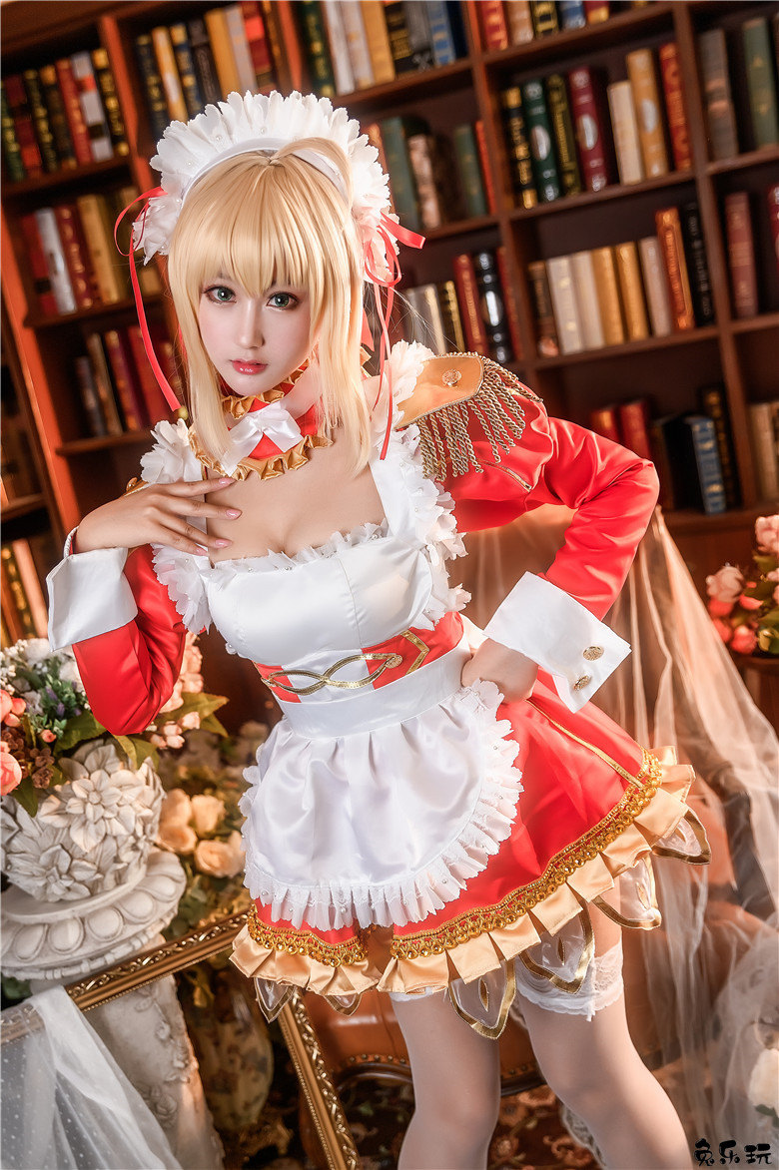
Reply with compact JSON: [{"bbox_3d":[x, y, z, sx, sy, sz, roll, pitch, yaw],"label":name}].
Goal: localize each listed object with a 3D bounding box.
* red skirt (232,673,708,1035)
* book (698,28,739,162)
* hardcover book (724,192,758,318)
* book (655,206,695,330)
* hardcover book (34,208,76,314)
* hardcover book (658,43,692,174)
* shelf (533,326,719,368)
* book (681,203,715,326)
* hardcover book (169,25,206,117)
[{"bbox_3d":[0.072,0.240,1.623,0.580,0.360,0.520,-6,16,24],"label":"red skirt"},{"bbox_3d":[0.655,-0.959,2.563,0.045,0.236,0.165,-6,16,19],"label":"book"},{"bbox_3d":[0.718,-0.674,2.637,0.042,0.237,0.165,-5,16,19],"label":"hardcover book"},{"bbox_3d":[0.598,-0.658,2.681,0.041,0.236,0.165,-7,15,20],"label":"book"},{"bbox_3d":[-0.796,-0.826,3.310,0.046,0.255,0.176,-7,12,23],"label":"hardcover book"},{"bbox_3d":[0.609,-0.984,2.698,0.032,0.242,0.167,-7,12,23],"label":"hardcover book"},{"bbox_3d":[0.550,-0.539,2.919,0.393,0.023,0.280,-8,10,18],"label":"shelf"},{"bbox_3d":[0.666,-0.681,2.759,0.035,0.246,0.170,-7,12,23],"label":"book"},{"bbox_3d":[-0.403,-1.112,2.847,0.038,0.197,0.165,-7,15,19],"label":"hardcover book"}]

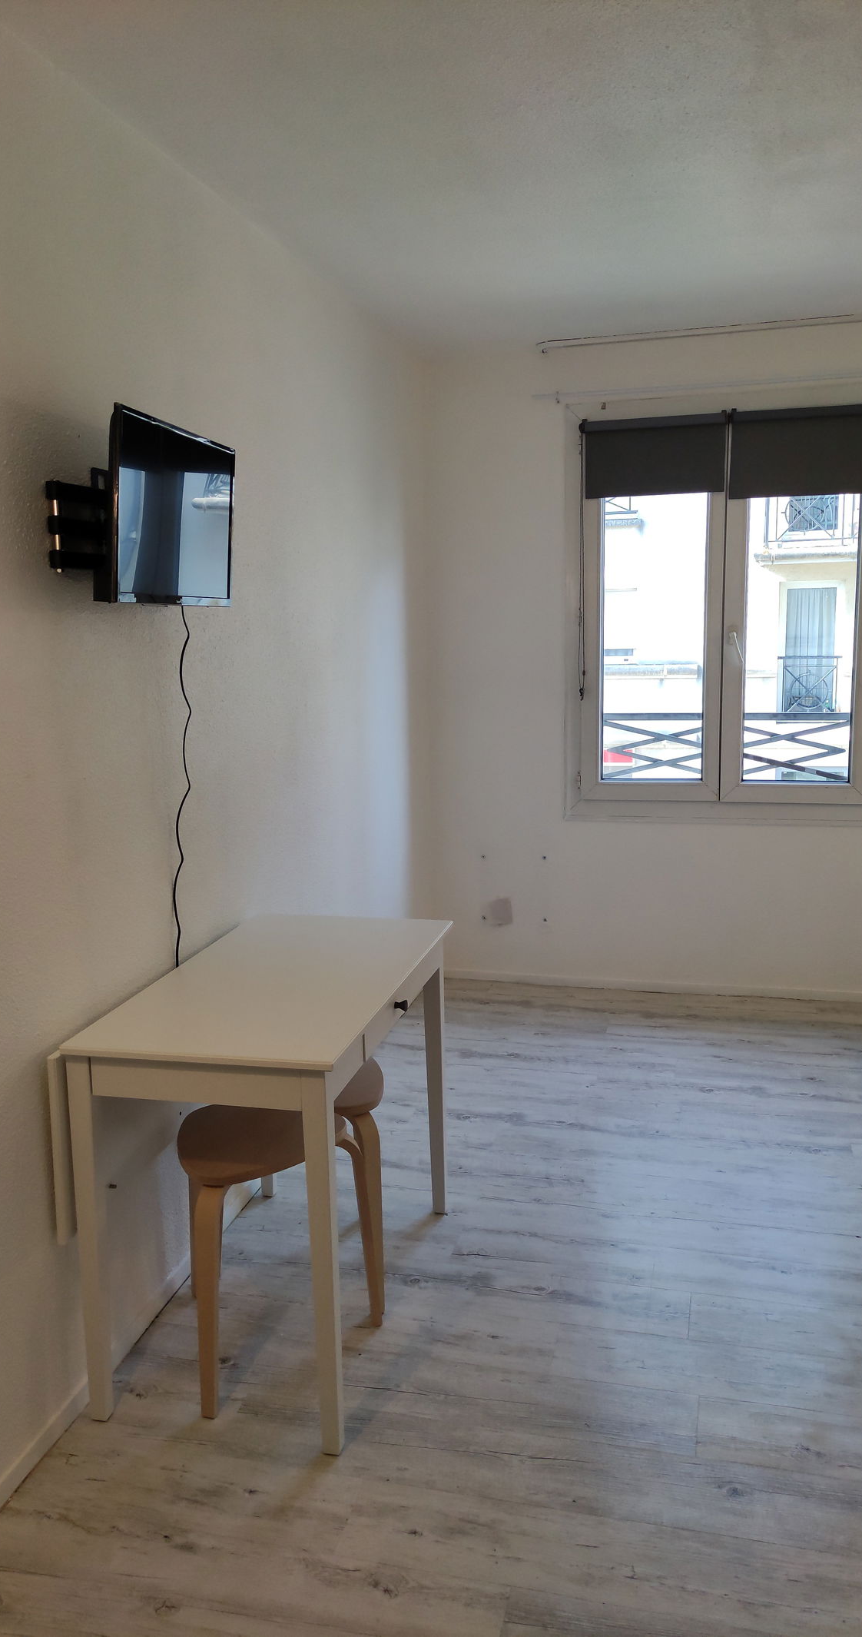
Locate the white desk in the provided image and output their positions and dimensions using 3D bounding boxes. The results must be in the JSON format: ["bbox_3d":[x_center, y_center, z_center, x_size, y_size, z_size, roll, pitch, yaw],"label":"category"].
[{"bbox_3d":[-0.311,0.701,2.577,0.530,0.750,0.960,1,10,13],"label":"white desk"}]

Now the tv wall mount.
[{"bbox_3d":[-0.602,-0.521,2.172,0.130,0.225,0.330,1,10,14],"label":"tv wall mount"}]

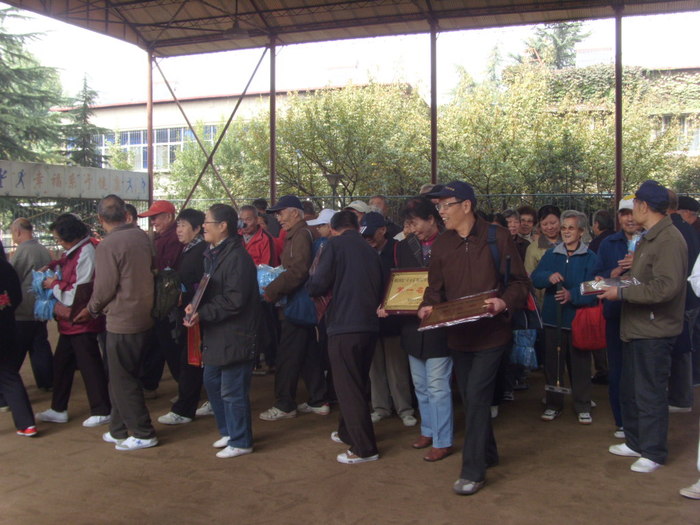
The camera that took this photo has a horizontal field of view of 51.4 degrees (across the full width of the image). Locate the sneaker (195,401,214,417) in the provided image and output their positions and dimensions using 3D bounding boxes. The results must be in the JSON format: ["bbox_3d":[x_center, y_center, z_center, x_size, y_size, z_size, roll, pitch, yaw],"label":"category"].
[{"bbox_3d":[-1.075,1.122,5.644,0.260,0.107,0.098,-1,3,-9],"label":"sneaker"}]

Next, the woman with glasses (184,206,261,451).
[{"bbox_3d":[-0.802,0.421,4.584,0.460,1.570,0.500,-1,4,-12],"label":"woman with glasses"}]

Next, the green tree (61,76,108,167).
[{"bbox_3d":[-8.762,-3.044,23.804,2.200,5.950,2.200,0,4,0],"label":"green tree"}]

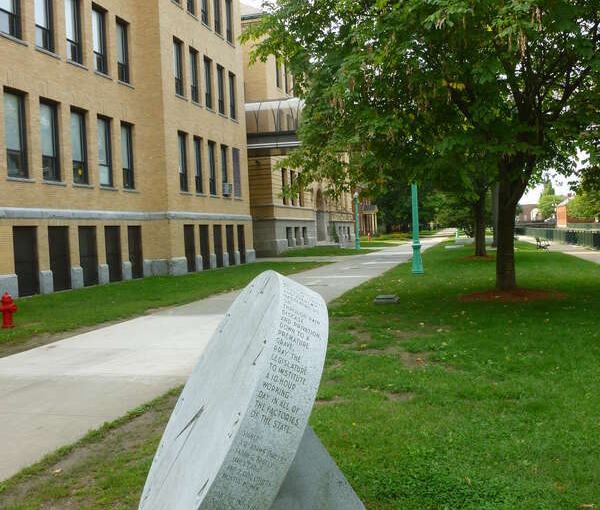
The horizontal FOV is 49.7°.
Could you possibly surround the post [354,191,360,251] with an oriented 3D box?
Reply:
[{"bbox_3d":[4.390,-2.544,49.922,0.420,4.600,0.420,-2,2,15],"label":"post"}]

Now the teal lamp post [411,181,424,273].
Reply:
[{"bbox_3d":[3.985,-1.635,22.222,0.420,4.600,0.420,-2,2,15],"label":"teal lamp post"}]

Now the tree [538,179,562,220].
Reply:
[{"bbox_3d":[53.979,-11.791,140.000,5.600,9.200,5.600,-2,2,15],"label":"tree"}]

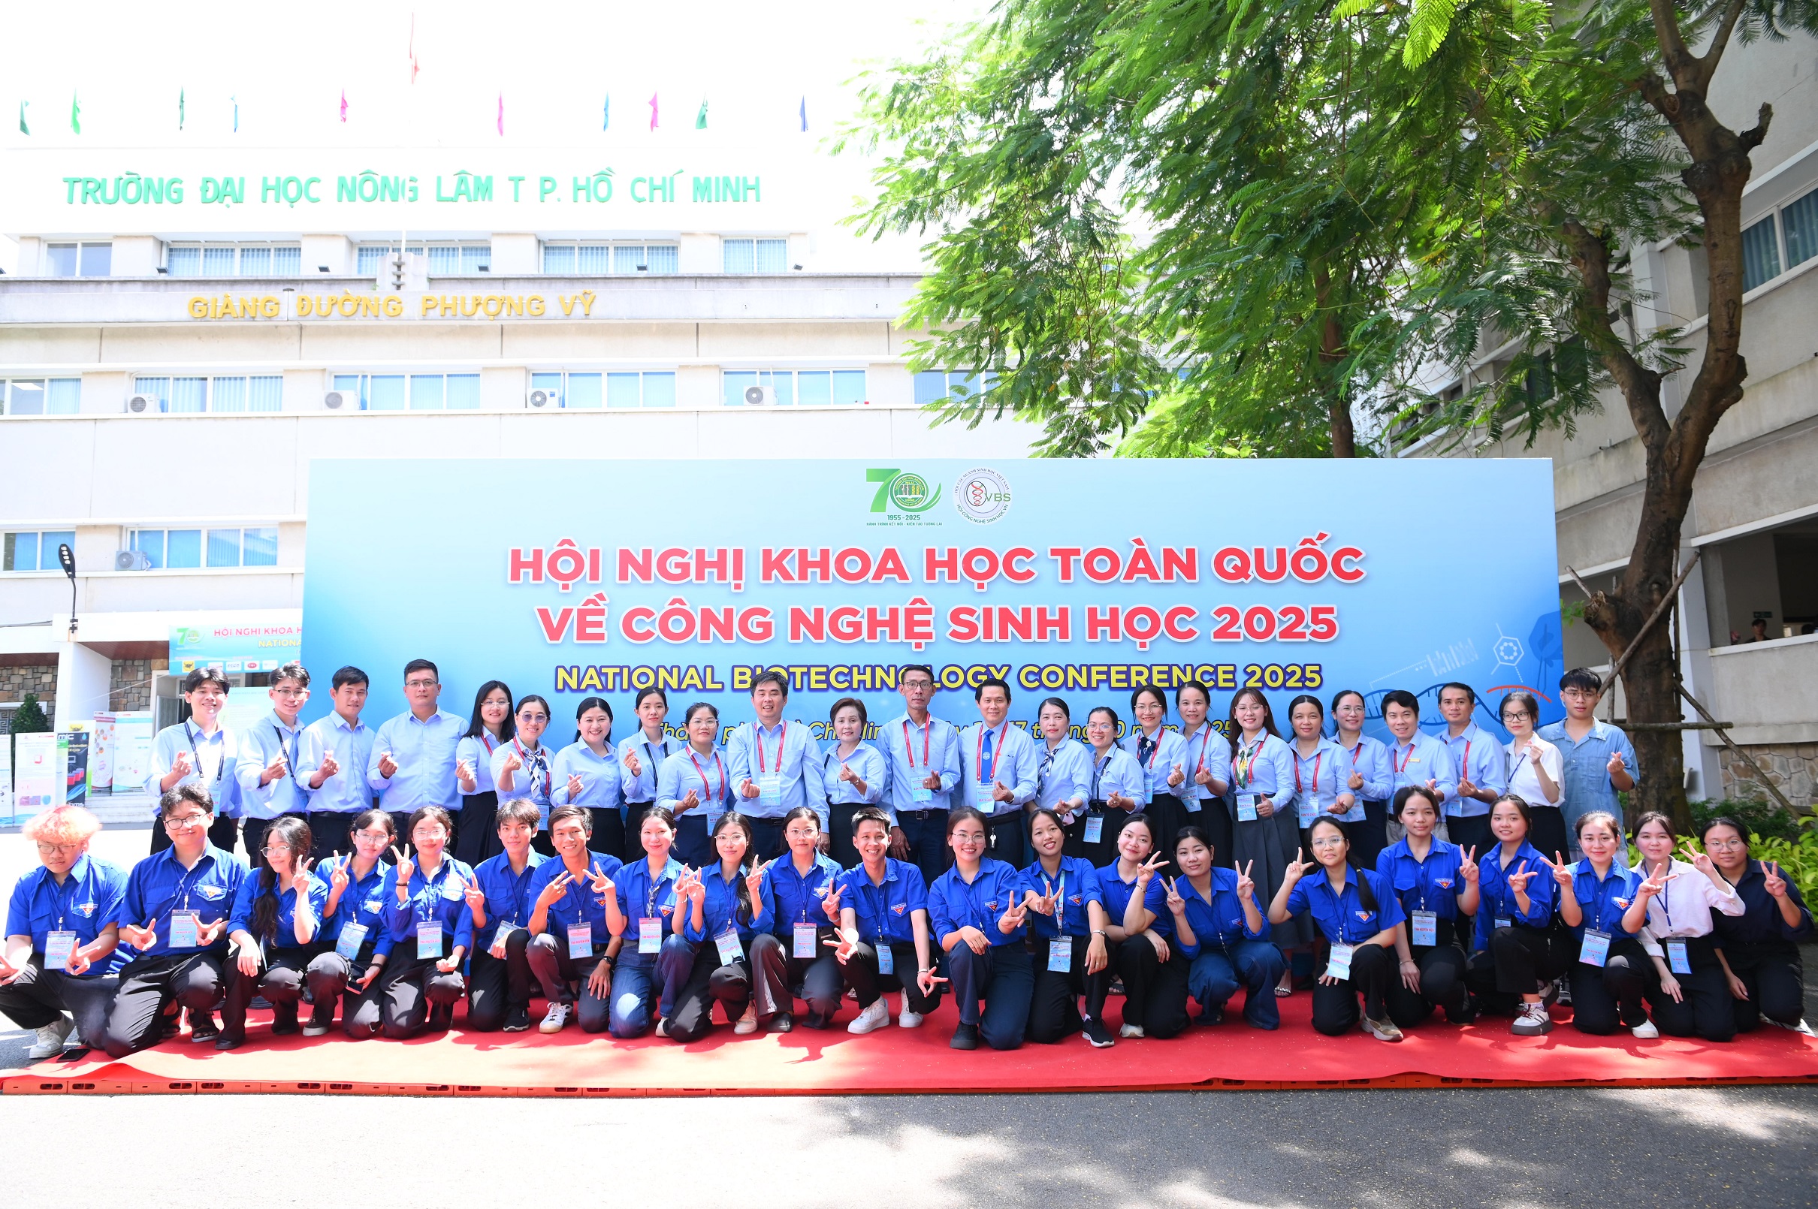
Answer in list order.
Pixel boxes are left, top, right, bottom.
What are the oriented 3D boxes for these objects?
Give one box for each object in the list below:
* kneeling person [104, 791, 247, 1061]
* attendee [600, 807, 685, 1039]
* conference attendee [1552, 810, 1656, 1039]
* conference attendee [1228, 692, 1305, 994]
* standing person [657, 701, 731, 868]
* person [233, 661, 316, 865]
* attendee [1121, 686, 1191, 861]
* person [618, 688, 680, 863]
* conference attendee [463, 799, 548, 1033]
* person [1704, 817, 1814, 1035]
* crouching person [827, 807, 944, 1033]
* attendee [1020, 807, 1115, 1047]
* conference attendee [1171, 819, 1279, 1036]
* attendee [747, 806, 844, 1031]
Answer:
[{"bbox_3d":[-3.376,1.404,5.564,0.620,1.134,0.700,3,-8,-33],"label":"kneeling person"},{"bbox_3d":[-1.271,1.490,5.812,0.460,1.026,0.620,0,-7,-11],"label":"attendee"},{"bbox_3d":[3.315,1.475,5.775,0.500,0.982,0.620,-5,-7,30],"label":"conference attendee"},{"bbox_3d":[1.912,1.247,6.510,0.440,1.599,0.350,-5,-8,33],"label":"conference attendee"},{"bbox_3d":[-1.179,1.299,6.637,0.440,1.545,0.320,3,-8,-32],"label":"standing person"},{"bbox_3d":[-3.305,1.171,6.298,0.470,1.747,0.340,4,-8,-38],"label":"person"},{"bbox_3d":[1.349,1.269,6.672,0.480,1.631,0.420,-6,-9,33],"label":"attendee"},{"bbox_3d":[-1.405,1.268,6.642,0.460,1.625,0.420,0,-7,-13],"label":"person"},{"bbox_3d":[-1.965,1.489,5.933,0.460,1.056,0.600,1,-7,-17],"label":"conference attendee"},{"bbox_3d":[4.015,1.495,5.721,0.490,0.965,0.620,-6,-9,38],"label":"person"},{"bbox_3d":[-0.119,1.477,5.803,0.600,1.003,0.720,-2,-7,3],"label":"crouching person"},{"bbox_3d":[0.744,1.470,5.692,0.480,1.028,0.640,-1,-7,3],"label":"attendee"},{"bbox_3d":[1.527,1.546,5.879,0.540,0.921,0.620,-3,-8,14],"label":"conference attendee"},{"bbox_3d":[-0.546,1.484,5.863,0.520,1.004,0.750,0,-7,-8],"label":"attendee"}]

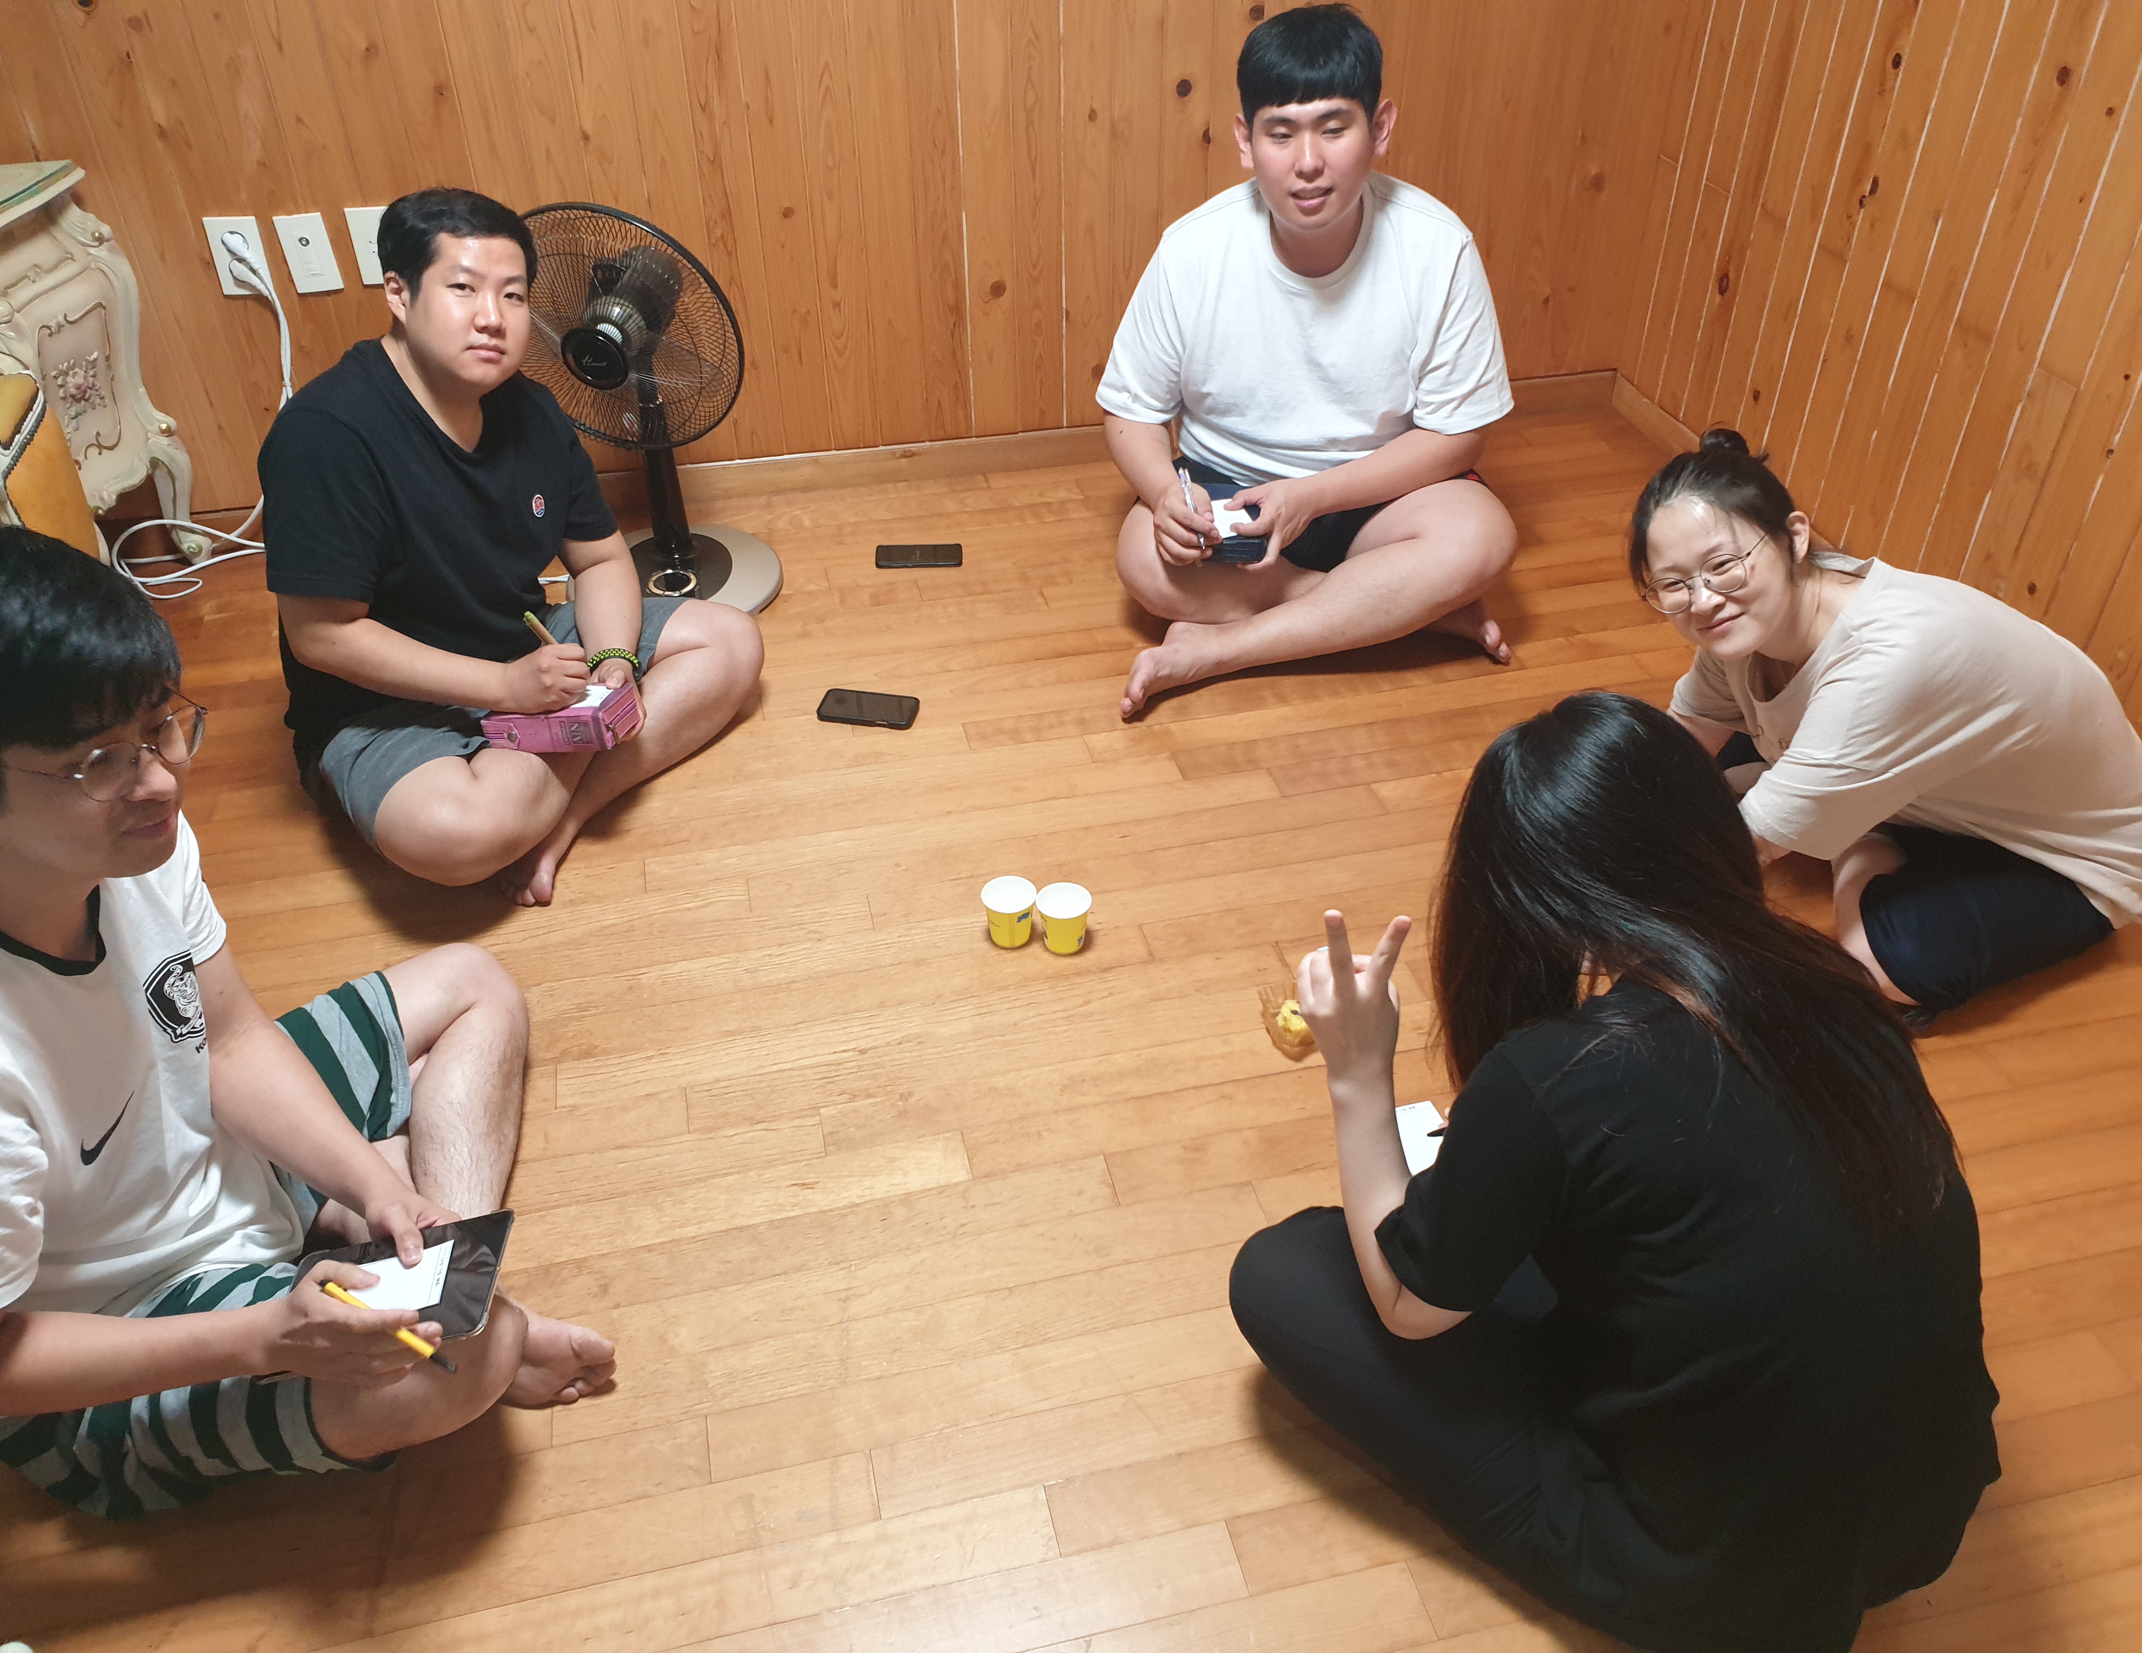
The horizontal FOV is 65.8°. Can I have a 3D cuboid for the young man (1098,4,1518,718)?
[{"bbox_3d":[0.410,-0.755,2.574,0.710,0.940,0.670,1,37,2],"label":"young man"}]

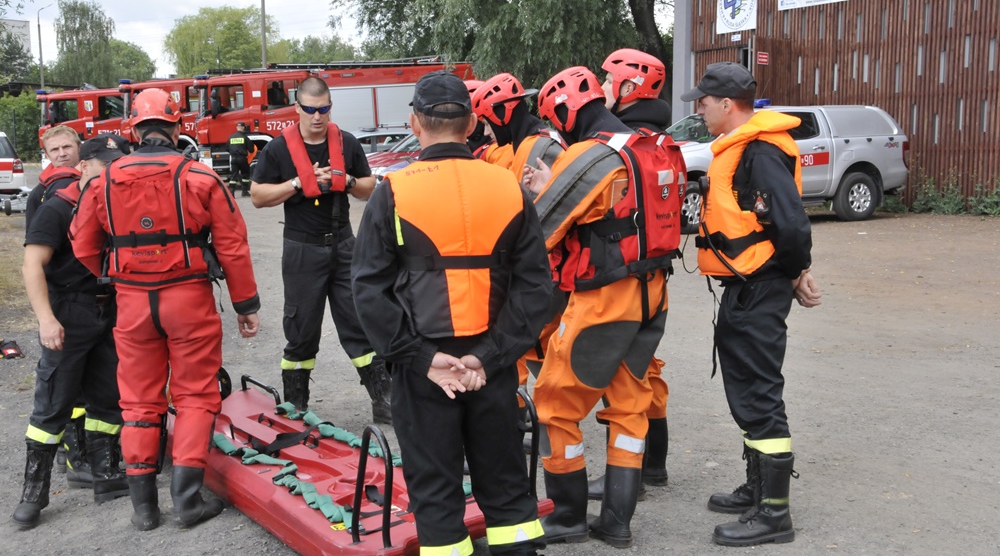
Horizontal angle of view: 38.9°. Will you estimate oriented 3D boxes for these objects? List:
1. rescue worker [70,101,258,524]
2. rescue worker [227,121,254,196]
[{"bbox_3d":[-1.348,0.114,5.720,0.680,1.740,0.460,-1,6,-6],"label":"rescue worker"},{"bbox_3d":[-6.236,-2.835,34.000,0.640,1.790,0.500,0,6,3],"label":"rescue worker"}]

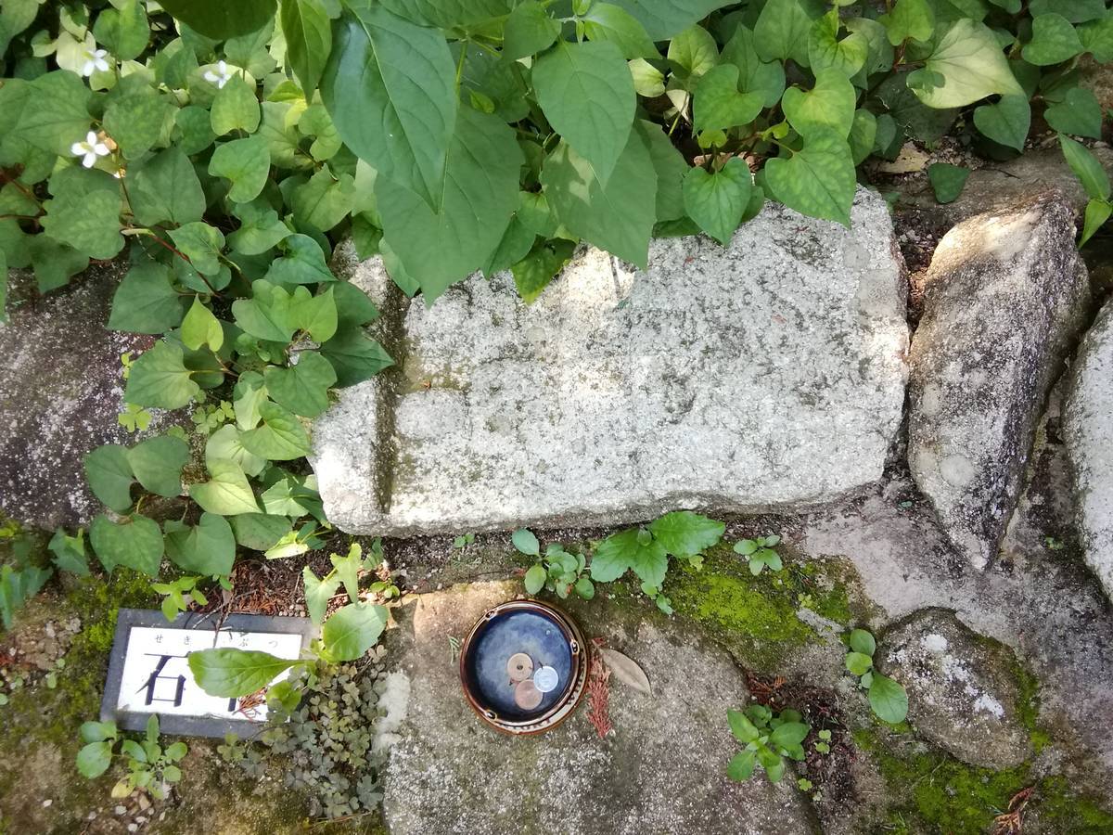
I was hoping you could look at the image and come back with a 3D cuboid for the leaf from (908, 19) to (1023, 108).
[{"bbox_3d":[0.344,-0.285,0.688,0.089,0.018,0.075,29,97,15],"label":"leaf"}]

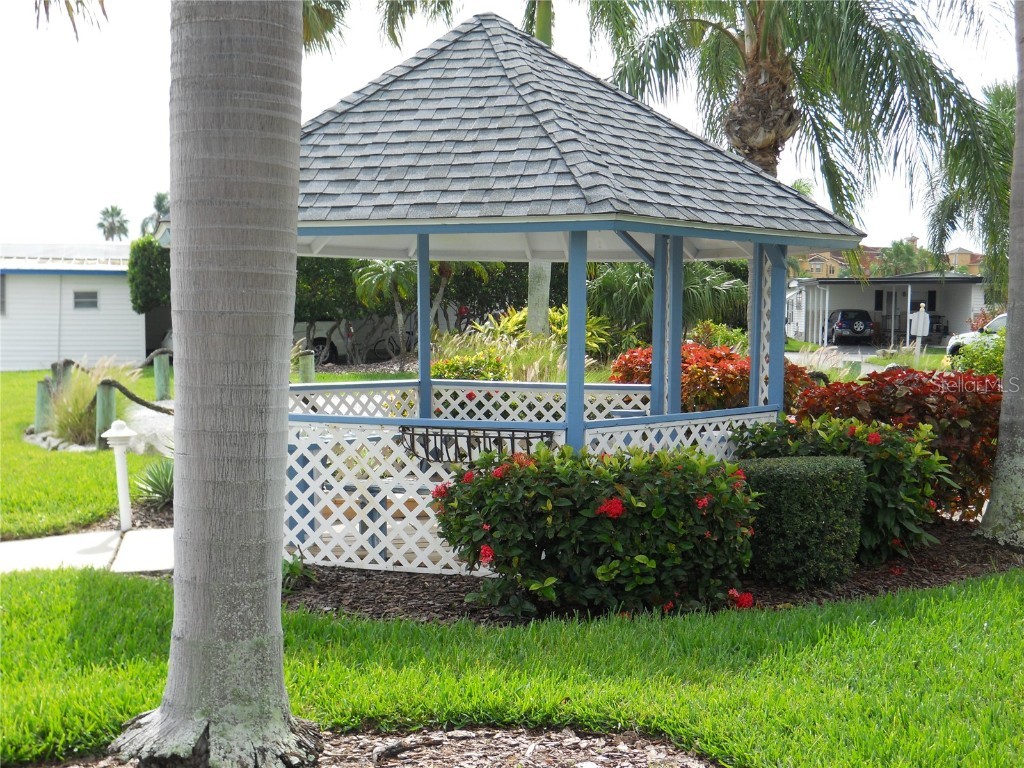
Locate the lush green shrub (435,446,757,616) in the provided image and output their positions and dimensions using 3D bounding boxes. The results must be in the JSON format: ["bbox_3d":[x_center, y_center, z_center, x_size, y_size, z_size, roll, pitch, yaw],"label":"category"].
[{"bbox_3d":[0.482,0.765,6.911,1.805,0.798,1.200,1,4,0],"label":"lush green shrub"}]

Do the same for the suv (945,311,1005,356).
[{"bbox_3d":[14.202,-1.145,32.284,1.850,1.680,4.550,-2,5,-40],"label":"suv"}]

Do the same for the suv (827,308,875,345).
[{"bbox_3d":[15.795,-2.675,56.935,1.750,1.690,4.200,1,4,8],"label":"suv"}]

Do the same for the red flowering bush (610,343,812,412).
[{"bbox_3d":[2.182,0.171,13.336,2.171,1.210,1.600,1,4,0],"label":"red flowering bush"}]

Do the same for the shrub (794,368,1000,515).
[{"bbox_3d":[3.146,0.448,9.795,1.722,1.116,1.400,1,4,0],"label":"shrub"}]

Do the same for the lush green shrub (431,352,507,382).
[{"bbox_3d":[-0.610,0.061,16.536,1.170,0.981,1.150,1,4,0],"label":"lush green shrub"}]

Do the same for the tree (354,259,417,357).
[{"bbox_3d":[-3.570,-2.292,35.929,2.300,3.200,2.300,1,4,0],"label":"tree"}]

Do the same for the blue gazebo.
[{"bbox_3d":[-0.205,-0.847,9.000,4.694,3.741,5.420,-1,4,-16],"label":"blue gazebo"}]

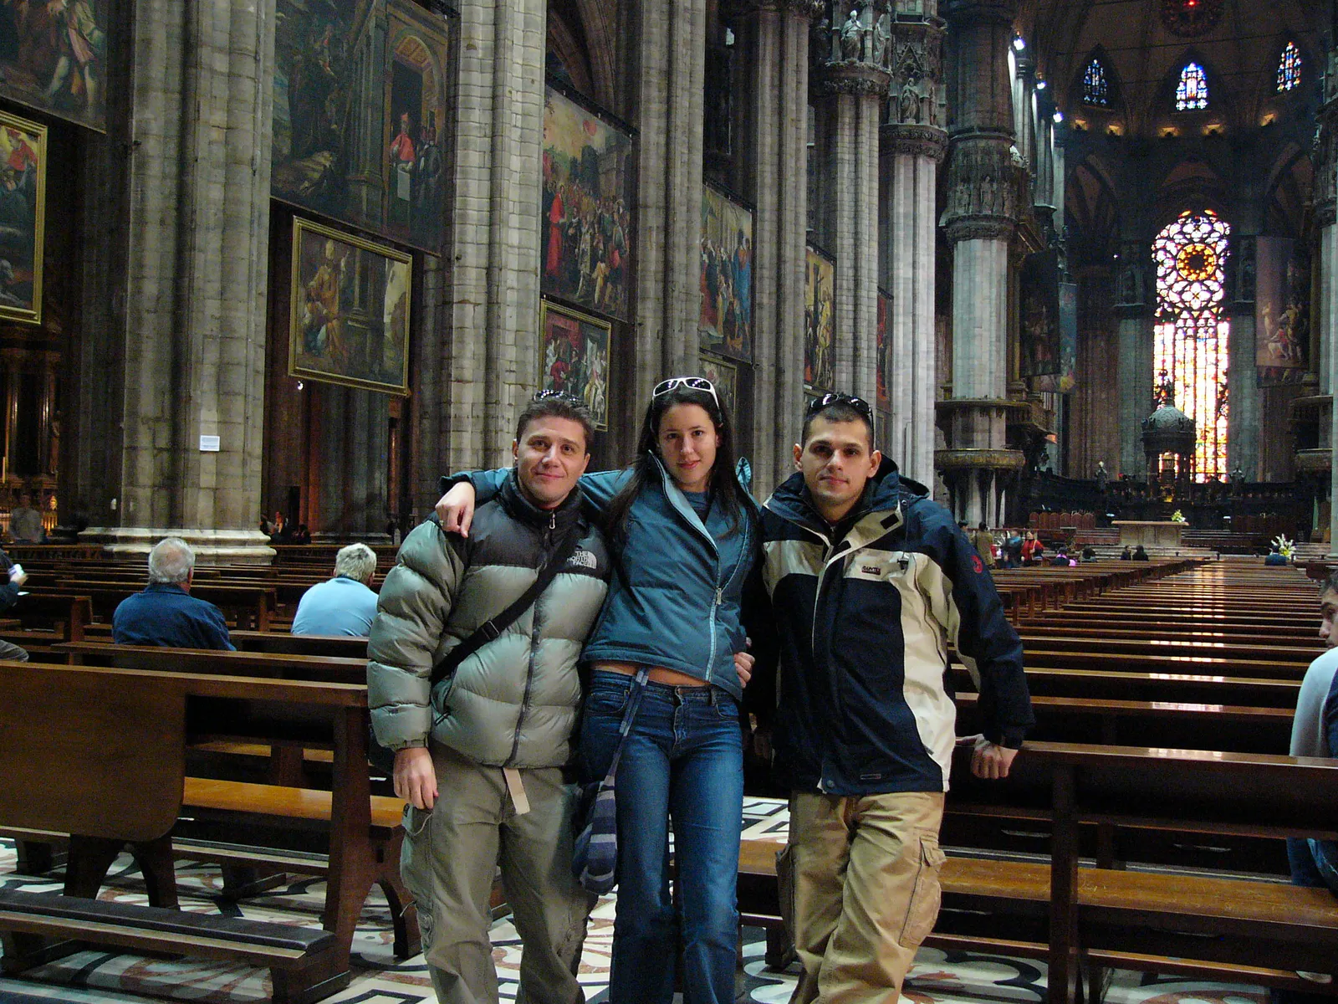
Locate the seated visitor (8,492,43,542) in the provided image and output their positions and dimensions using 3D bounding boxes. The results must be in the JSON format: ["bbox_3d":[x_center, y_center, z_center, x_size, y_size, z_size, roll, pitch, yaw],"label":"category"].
[{"bbox_3d":[-10.741,0.813,26.500,0.520,1.800,0.360,1,-1,6],"label":"seated visitor"}]

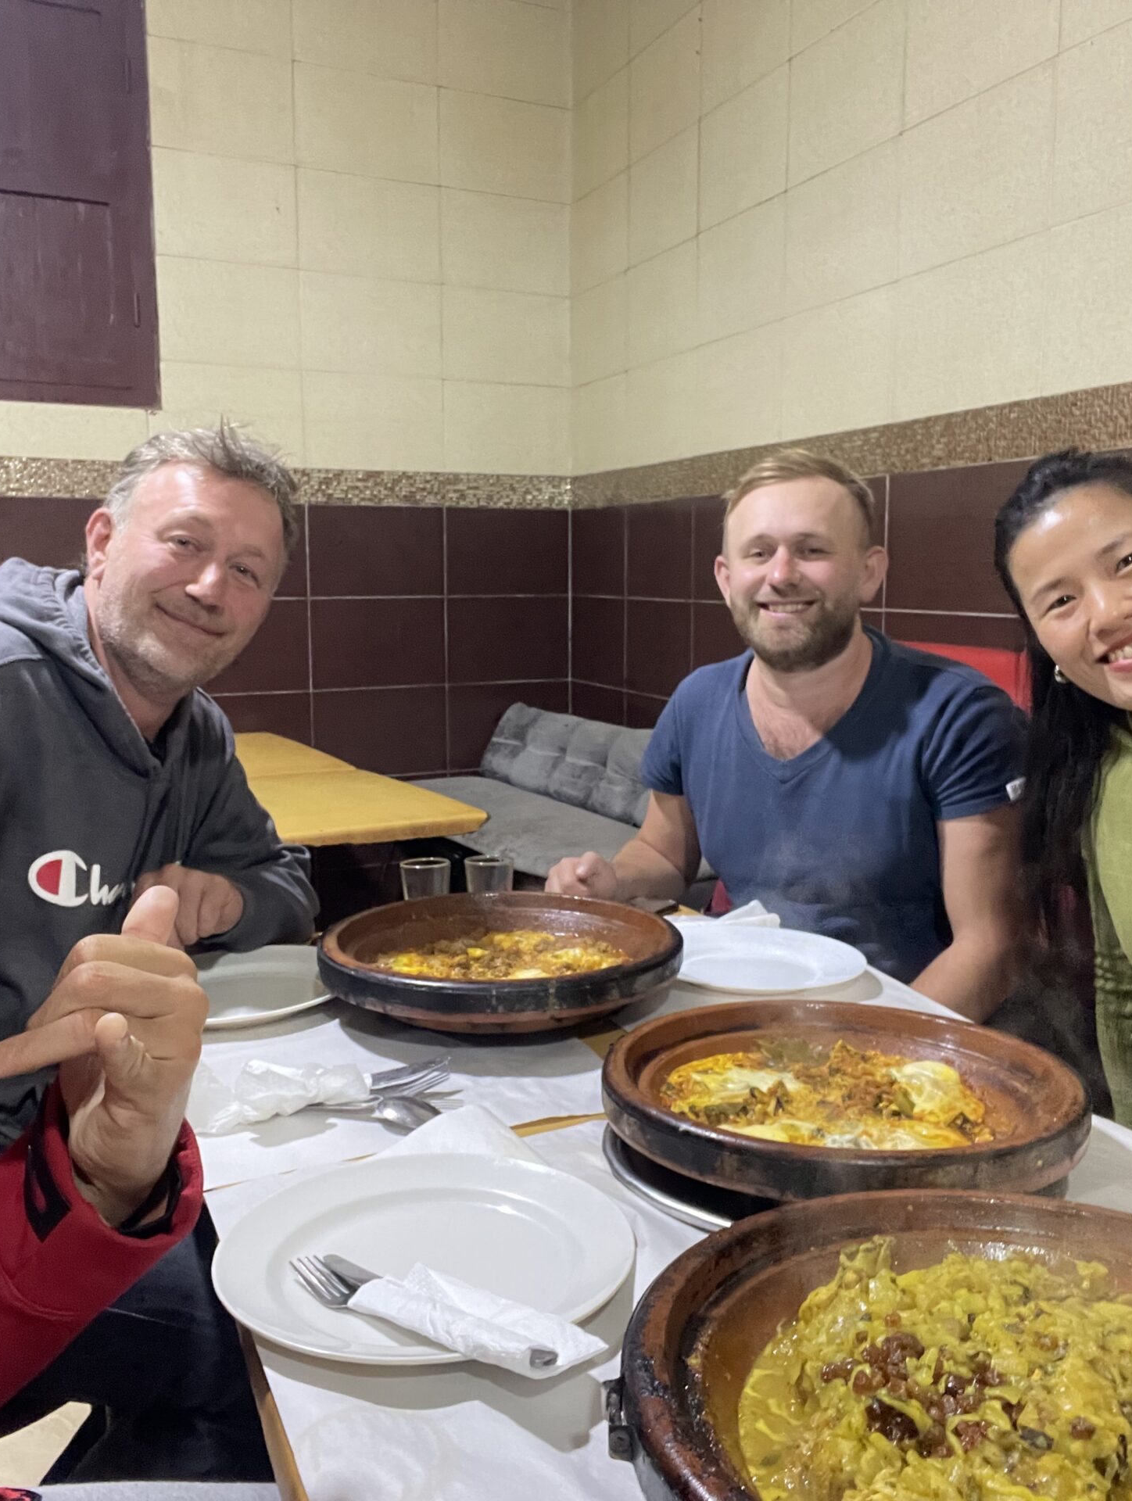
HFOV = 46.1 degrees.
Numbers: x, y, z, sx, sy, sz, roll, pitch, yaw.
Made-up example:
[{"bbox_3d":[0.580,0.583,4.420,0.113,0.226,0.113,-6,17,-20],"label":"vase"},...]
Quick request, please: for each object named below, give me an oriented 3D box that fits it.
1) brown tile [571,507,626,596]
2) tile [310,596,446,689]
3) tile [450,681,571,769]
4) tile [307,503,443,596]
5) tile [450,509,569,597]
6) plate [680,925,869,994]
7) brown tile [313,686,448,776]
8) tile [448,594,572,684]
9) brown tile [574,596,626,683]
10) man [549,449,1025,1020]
[{"bbox_3d":[0.092,-0.560,3.769,0.010,0.253,0.378,-3,8,-22],"label":"brown tile"},{"bbox_3d":[-0.528,-0.302,3.757,0.391,0.253,0.010,-3,8,-22],"label":"tile"},{"bbox_3d":[-0.166,-0.072,3.939,0.391,0.253,0.010,-3,8,-22],"label":"tile"},{"bbox_3d":[-0.529,-0.553,3.724,0.391,0.253,0.010,-3,8,-22],"label":"tile"},{"bbox_3d":[-0.167,-0.574,3.871,0.391,0.253,0.010,-3,8,-22],"label":"tile"},{"bbox_3d":[0.213,0.244,1.514,0.256,0.023,0.256,0,8,0],"label":"plate"},{"bbox_3d":[-0.528,-0.052,3.791,0.391,0.253,0.010,-3,8,-22],"label":"brown tile"},{"bbox_3d":[-0.167,-0.323,3.905,0.391,0.253,0.010,-3,8,-22],"label":"tile"},{"bbox_3d":[0.092,-0.310,3.803,0.010,0.253,0.378,-3,8,-22],"label":"brown tile"},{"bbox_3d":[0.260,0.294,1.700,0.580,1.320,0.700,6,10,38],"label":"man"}]

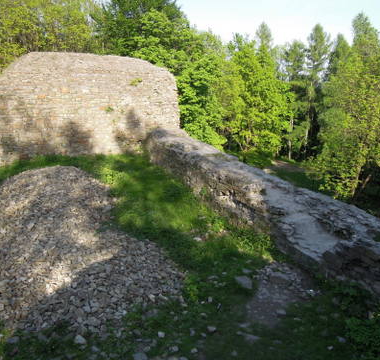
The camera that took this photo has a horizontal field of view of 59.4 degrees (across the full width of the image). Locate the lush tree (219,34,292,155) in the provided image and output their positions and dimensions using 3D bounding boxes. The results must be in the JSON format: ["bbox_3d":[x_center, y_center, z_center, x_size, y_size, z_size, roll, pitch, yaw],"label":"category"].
[{"bbox_3d":[5.412,-7.024,27.500,5.900,9.500,5.700,0,11,0],"label":"lush tree"}]

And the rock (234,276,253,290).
[{"bbox_3d":[0.783,1.508,4.872,0.250,0.110,0.210,0,11,0],"label":"rock"}]

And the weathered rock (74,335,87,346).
[{"bbox_3d":[-1.196,1.748,3.636,0.125,0.090,0.110,0,11,0],"label":"weathered rock"}]

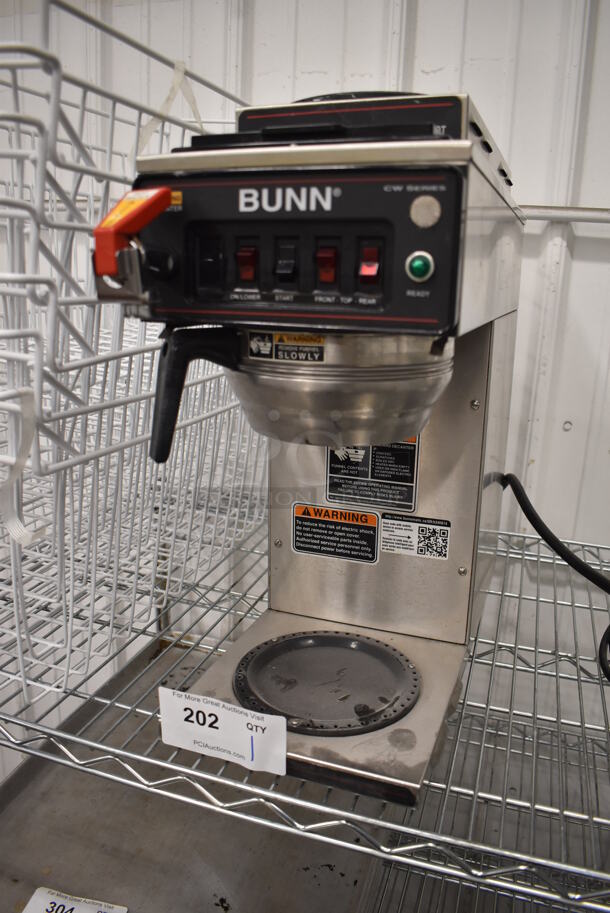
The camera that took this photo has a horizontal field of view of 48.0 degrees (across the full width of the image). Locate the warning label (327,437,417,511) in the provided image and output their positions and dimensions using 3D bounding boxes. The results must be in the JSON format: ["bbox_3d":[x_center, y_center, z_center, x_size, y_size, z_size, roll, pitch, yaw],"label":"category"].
[{"bbox_3d":[0.064,0.007,0.655,0.089,0.086,0.002,6,15,20],"label":"warning label"}]

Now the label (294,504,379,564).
[{"bbox_3d":[0.029,0.077,0.686,0.092,0.055,0.002,6,15,20],"label":"label"}]

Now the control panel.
[{"bbox_3d":[-0.010,-0.127,0.425,0.213,0.094,0.020,6,15,20],"label":"control panel"}]

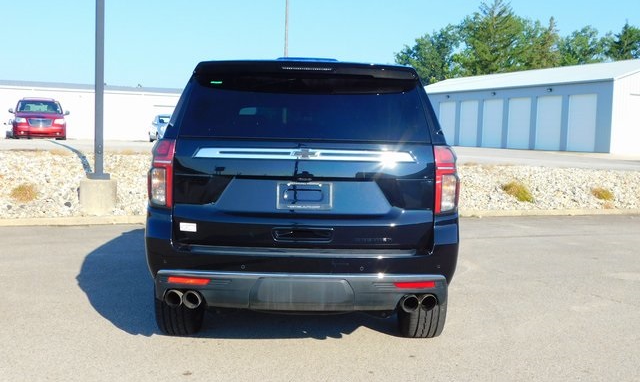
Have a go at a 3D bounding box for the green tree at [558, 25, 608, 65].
[{"bbox_3d":[27.080,-10.471,76.000,5.344,13.121,5.344,2,4,0],"label":"green tree"}]

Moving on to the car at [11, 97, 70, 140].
[{"bbox_3d":[-11.607,-3.001,30.600,1.980,1.750,5.120,0,5,-22],"label":"car"}]

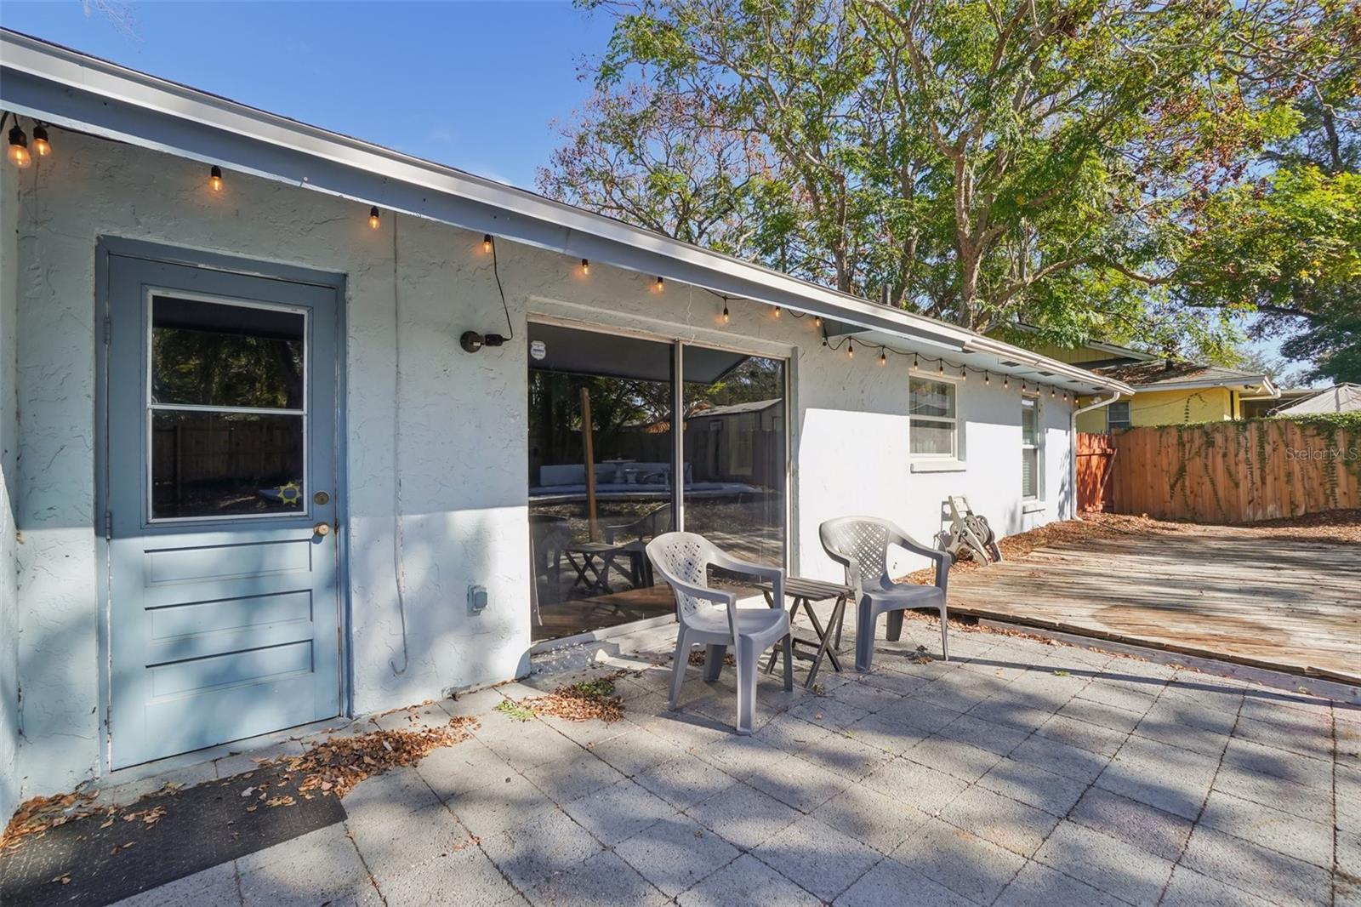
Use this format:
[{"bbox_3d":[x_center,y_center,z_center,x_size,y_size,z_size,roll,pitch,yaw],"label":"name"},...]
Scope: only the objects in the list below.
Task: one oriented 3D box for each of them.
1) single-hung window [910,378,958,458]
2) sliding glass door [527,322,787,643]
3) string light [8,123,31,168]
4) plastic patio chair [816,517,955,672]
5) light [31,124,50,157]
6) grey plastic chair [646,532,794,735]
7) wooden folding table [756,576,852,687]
[{"bbox_3d":[2.664,-0.378,6.065,1.060,0.900,0.100,0,0,-37],"label":"single-hung window"},{"bbox_3d":[-0.016,0.168,4.068,2.270,1.970,0.110,0,0,-37],"label":"sliding glass door"},{"bbox_3d":[-1.886,-0.876,1.616,0.050,0.115,0.050,0,0,-37],"label":"string light"},{"bbox_3d":[1.265,0.852,3.594,0.616,0.828,0.586,0,0,-18],"label":"plastic patio chair"},{"bbox_3d":[-2.290,-1.115,2.030,0.050,0.115,0.050,0,0,-37],"label":"light"},{"bbox_3d":[0.202,0.852,2.898,0.586,0.833,0.596,0,0,29],"label":"grey plastic chair"},{"bbox_3d":[0.724,1.030,3.290,0.384,0.475,0.455,0,0,-41],"label":"wooden folding table"}]

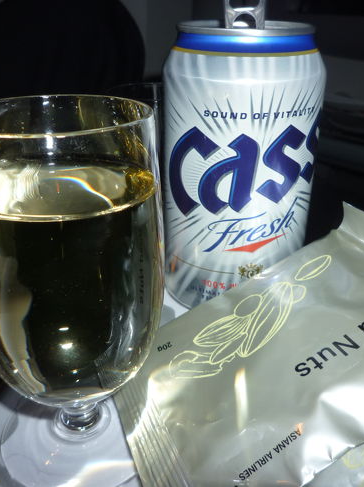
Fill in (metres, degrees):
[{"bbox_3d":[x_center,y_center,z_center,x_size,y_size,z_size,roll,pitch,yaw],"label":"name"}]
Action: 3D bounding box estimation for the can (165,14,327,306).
[{"bbox_3d":[0.025,-0.031,0.211,0.066,0.122,0.066,0,20,-4],"label":"can"}]

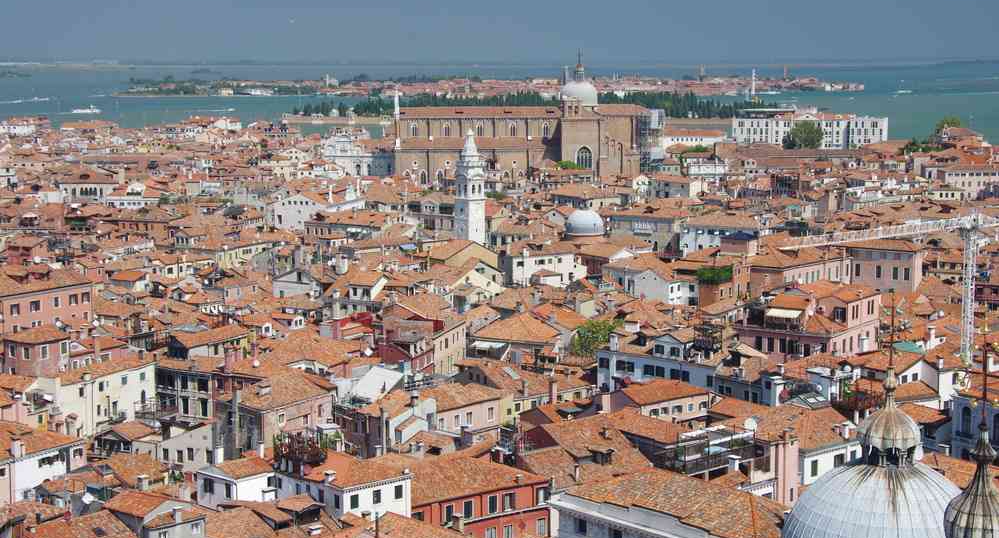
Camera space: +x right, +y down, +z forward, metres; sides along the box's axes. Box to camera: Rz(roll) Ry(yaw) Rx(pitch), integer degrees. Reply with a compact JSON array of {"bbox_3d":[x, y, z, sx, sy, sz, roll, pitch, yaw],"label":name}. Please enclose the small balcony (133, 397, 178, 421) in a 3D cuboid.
[{"bbox_3d":[-50.000,20.613,234.107,4.300,1.600,5.200,4,9,29],"label":"small balcony"}]

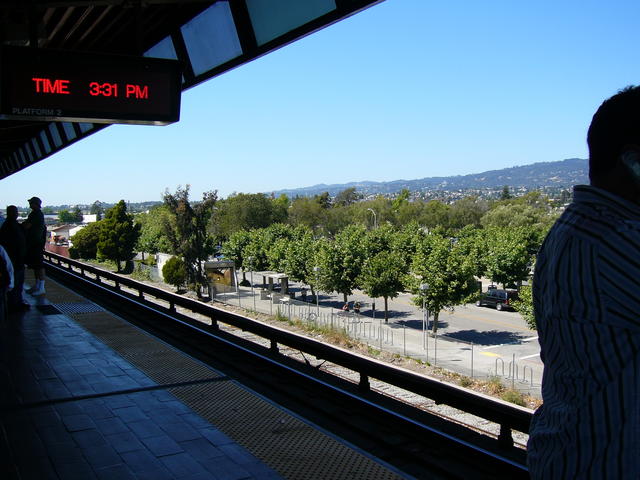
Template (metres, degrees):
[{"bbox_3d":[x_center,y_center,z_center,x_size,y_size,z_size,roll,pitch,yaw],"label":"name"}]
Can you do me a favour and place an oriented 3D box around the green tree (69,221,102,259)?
[{"bbox_3d":[-42.316,-0.045,117.271,6.520,6.970,6.320,0,3,0],"label":"green tree"}]

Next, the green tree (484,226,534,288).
[{"bbox_3d":[16.785,2.302,57.235,4.450,7.010,4.450,0,3,16],"label":"green tree"}]

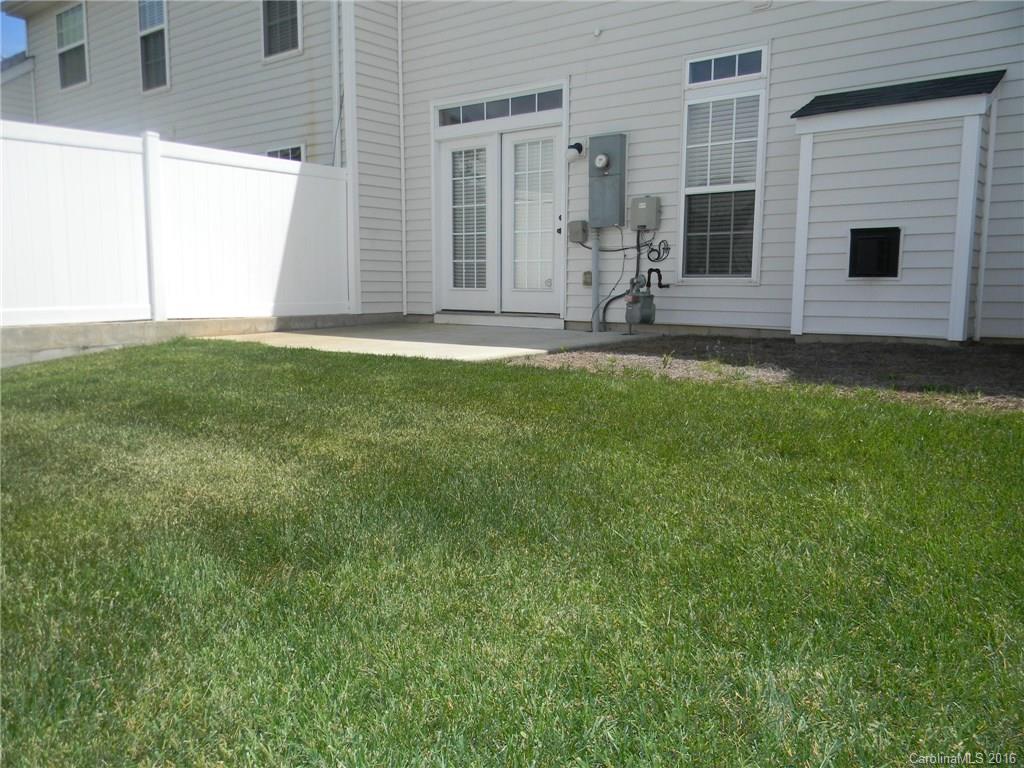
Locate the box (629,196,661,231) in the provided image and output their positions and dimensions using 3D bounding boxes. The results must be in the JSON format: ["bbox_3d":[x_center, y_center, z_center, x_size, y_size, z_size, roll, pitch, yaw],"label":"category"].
[{"bbox_3d":[1.338,-1.693,8.283,0.285,0.320,0.098,6,9,38],"label":"box"}]

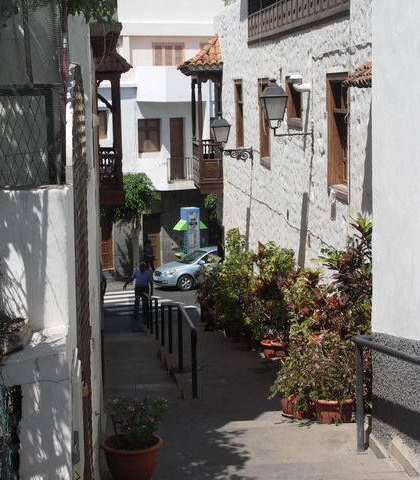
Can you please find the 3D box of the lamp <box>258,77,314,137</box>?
[{"bbox_3d":[1.189,-2.058,21.700,0.840,0.940,0.450,-1,6,-4],"label":"lamp"}]

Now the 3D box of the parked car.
[{"bbox_3d":[-0.136,1.049,53.727,4.280,1.470,1.700,-4,7,-28],"label":"parked car"}]

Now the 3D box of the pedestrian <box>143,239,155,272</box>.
[{"bbox_3d":[-2.493,0.762,56.200,0.400,1.630,0.480,-3,7,-20],"label":"pedestrian"}]

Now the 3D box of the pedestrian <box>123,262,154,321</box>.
[{"bbox_3d":[-2.125,1.541,41.500,0.850,1.740,0.500,0,6,3],"label":"pedestrian"}]

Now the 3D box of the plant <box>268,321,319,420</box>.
[{"bbox_3d":[0.884,1.354,14.500,0.540,1.000,0.540,-1,6,-4],"label":"plant"}]

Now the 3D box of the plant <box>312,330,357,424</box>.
[{"bbox_3d":[1.276,1.408,14.150,0.460,0.930,0.460,-1,6,-4],"label":"plant"}]

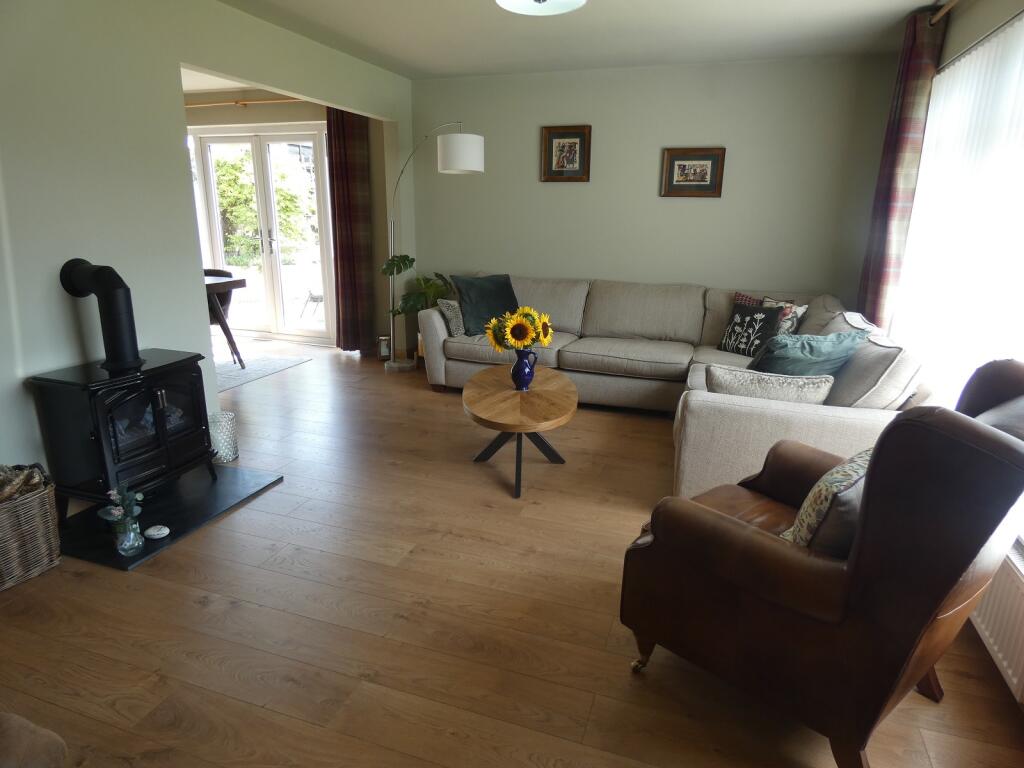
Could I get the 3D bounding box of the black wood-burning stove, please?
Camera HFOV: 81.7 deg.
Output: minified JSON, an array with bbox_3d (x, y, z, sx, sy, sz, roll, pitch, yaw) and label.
[{"bbox_3d":[-1.738,0.008,2.662,0.390,1.085,0.585,7,17,18],"label":"black wood-burning stove"}]

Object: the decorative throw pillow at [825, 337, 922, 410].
[{"bbox_3d":[1.759,-0.021,2.906,0.155,0.430,0.470,30,20,3],"label":"decorative throw pillow"}]

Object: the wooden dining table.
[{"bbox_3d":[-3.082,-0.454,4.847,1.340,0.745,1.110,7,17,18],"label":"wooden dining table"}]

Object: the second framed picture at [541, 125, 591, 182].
[{"bbox_3d":[0.426,-1.846,4.747,0.410,0.425,0.030,7,17,18],"label":"second framed picture"}]

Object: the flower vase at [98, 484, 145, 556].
[{"bbox_3d":[-1.529,0.526,2.316,0.180,0.296,0.160,-11,20,-35],"label":"flower vase"}]

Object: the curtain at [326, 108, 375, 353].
[{"bbox_3d":[-1.465,-1.402,5.404,0.450,2.270,0.160,7,17,18],"label":"curtain"}]

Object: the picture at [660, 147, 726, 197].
[{"bbox_3d":[1.358,-1.600,4.476,0.455,0.353,0.030,7,17,18],"label":"picture"}]

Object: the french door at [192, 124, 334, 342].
[{"bbox_3d":[-2.473,-1.481,5.977,1.650,2.090,0.100,7,17,18],"label":"french door"}]

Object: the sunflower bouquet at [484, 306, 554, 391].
[{"bbox_3d":[0.036,-0.184,3.112,0.370,0.452,0.330,1,16,1],"label":"sunflower bouquet"}]

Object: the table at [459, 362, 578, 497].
[{"bbox_3d":[0.045,0.237,3.257,0.620,0.436,1.110,1,16,1],"label":"table"}]

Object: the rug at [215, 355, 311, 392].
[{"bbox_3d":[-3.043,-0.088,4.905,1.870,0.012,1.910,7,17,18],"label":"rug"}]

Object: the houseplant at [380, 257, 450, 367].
[{"bbox_3d":[-0.779,-0.585,5.028,0.680,0.980,0.600,7,17,18],"label":"houseplant"}]

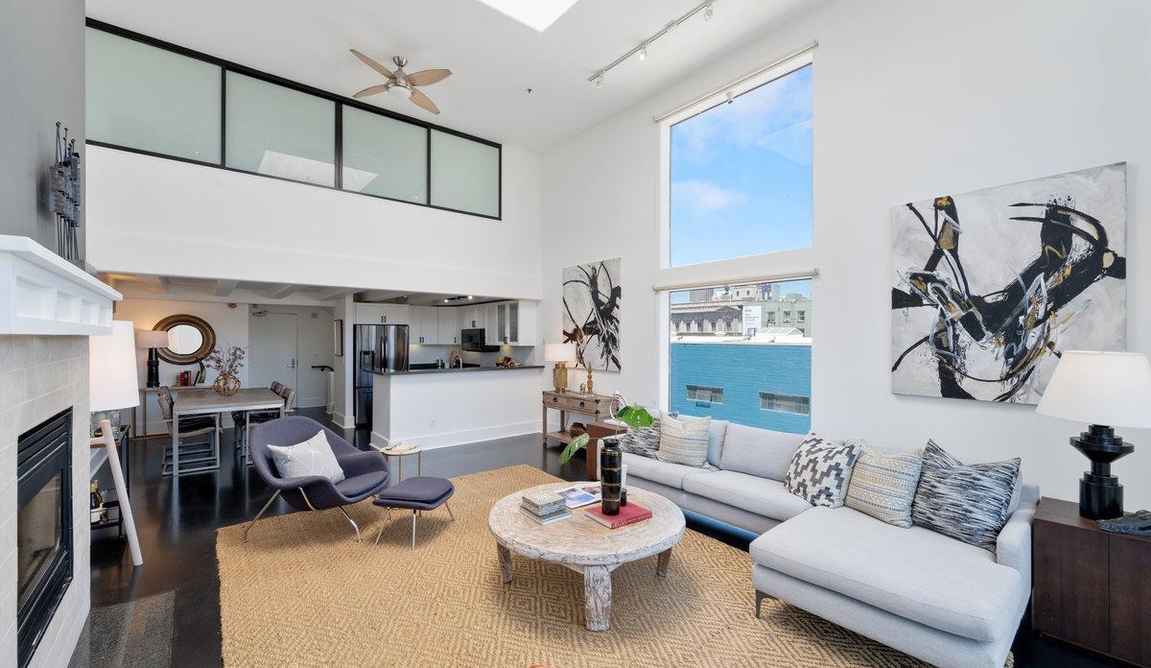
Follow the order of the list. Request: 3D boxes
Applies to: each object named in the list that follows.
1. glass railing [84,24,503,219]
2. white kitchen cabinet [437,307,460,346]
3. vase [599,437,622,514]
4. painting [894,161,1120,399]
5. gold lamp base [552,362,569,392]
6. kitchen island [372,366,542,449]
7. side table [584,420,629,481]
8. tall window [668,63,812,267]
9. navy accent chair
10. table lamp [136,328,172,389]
[{"bbox_3d":[-2.908,-2.362,5.534,4.540,1.170,0.080,0,0,-39],"label":"glass railing"},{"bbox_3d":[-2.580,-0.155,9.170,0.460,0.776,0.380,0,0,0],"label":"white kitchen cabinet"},{"bbox_3d":[0.233,0.918,2.895,0.137,0.466,0.137,0,0,0],"label":"vase"},{"bbox_3d":[2.936,-0.276,3.152,0.050,1.510,1.200,0,0,-40],"label":"painting"},{"bbox_3d":[-0.213,0.624,6.420,0.215,0.420,0.215,0,0,-41],"label":"gold lamp base"},{"bbox_3d":[-1.851,1.064,6.964,2.500,1.100,0.980,0,0,-40],"label":"kitchen island"},{"bbox_3d":[0.479,1.307,4.910,0.540,0.600,0.460,0,0,-39],"label":"side table"},{"bbox_3d":[1.676,-1.687,4.827,0.120,1.790,1.750,0,0,-39],"label":"tall window"},{"bbox_3d":[-2.035,1.145,3.650,0.910,0.910,0.930,0,0,16],"label":"navy accent chair"},{"bbox_3d":[-6.513,0.389,6.910,0.360,0.910,0.360,0,0,-40],"label":"table lamp"}]

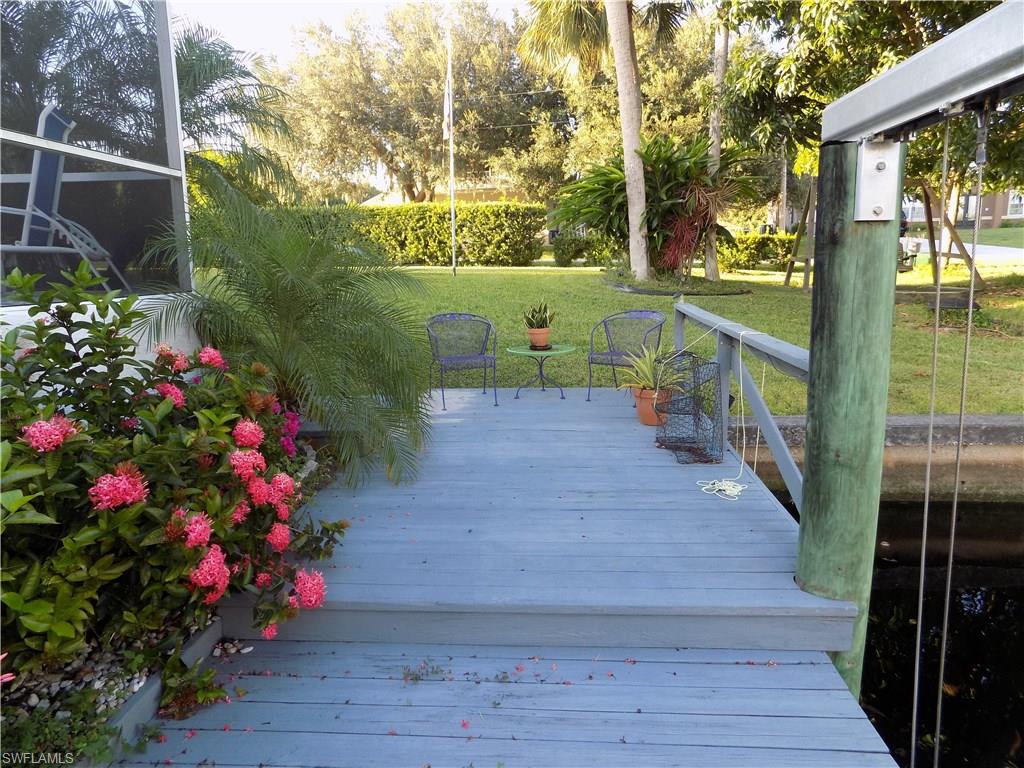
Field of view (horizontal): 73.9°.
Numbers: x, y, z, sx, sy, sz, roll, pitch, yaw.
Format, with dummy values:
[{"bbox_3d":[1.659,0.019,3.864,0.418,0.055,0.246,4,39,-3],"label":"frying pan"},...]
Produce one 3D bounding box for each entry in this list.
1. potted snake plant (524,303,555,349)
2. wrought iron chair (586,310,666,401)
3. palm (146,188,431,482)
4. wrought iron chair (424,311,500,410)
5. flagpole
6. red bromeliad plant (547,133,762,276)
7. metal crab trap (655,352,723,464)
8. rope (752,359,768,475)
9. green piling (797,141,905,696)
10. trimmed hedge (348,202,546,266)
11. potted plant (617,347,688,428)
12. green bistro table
[{"bbox_3d":[0.276,-0.556,6.472,0.290,0.440,0.280,0,10,5],"label":"potted snake plant"},{"bbox_3d":[1.072,-0.267,6.363,0.590,0.800,0.620,7,13,36],"label":"wrought iron chair"},{"bbox_3d":[-1.482,-0.422,4.981,1.850,1.850,1.850,-1,10,4],"label":"palm"},{"bbox_3d":[-0.462,-0.235,6.288,0.590,0.800,0.620,-3,11,-14],"label":"wrought iron chair"},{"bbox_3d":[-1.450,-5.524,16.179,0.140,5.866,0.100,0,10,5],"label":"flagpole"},{"bbox_3d":[3.005,-3.729,14.759,4.200,2.905,3.200,0,10,5],"label":"red bromeliad plant"},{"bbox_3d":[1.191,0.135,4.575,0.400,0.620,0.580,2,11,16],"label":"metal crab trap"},{"bbox_3d":[1.497,0.177,4.095,0.045,0.760,0.040,0,10,5],"label":"rope"},{"bbox_3d":[1.268,0.290,2.620,0.268,2.320,0.268,-1,10,4],"label":"green piling"},{"bbox_3d":[-1.624,-3.975,18.050,5.500,1.600,1.100,-1,10,4],"label":"trimmed hedge"},{"bbox_3d":[1.107,0.003,5.384,0.520,0.590,0.500,-1,10,4],"label":"potted plant"},{"bbox_3d":[0.292,-0.110,6.516,0.640,0.455,0.640,0,10,5],"label":"green bistro table"}]

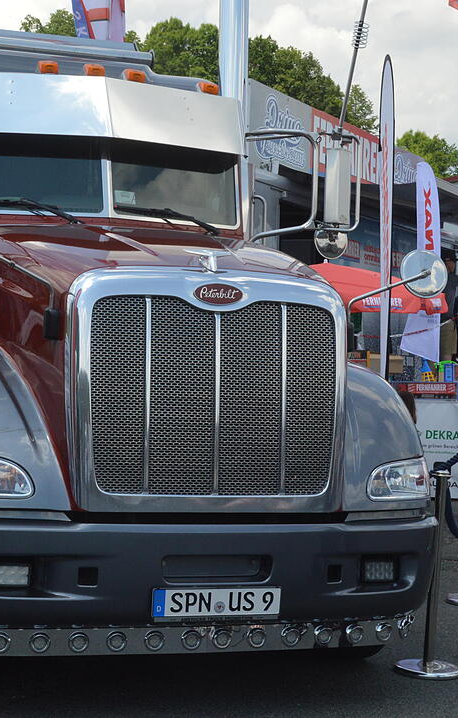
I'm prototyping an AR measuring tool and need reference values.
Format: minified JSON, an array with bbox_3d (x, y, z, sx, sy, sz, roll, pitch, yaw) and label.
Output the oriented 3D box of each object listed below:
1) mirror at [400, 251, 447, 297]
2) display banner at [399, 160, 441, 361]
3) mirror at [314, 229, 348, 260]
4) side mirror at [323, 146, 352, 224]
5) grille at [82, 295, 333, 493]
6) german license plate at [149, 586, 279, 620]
[{"bbox_3d":[0.854,-0.370,6.300,0.210,0.210,0.090,2,1,-12],"label":"mirror"},{"bbox_3d":[2.098,-1.057,15.600,0.650,2.200,0.060,1,1,-40],"label":"display banner"},{"bbox_3d":[0.591,-0.681,8.300,0.220,0.220,0.080,2,1,-28],"label":"mirror"},{"bbox_3d":[0.638,-1.007,8.420,0.180,0.460,0.110,2,0,-36],"label":"side mirror"},{"bbox_3d":[-0.071,0.147,5.745,1.010,0.800,0.100,2,-3,-18],"label":"grille"},{"bbox_3d":[-0.044,0.949,5.610,0.520,0.110,0.015,2,-6,-18],"label":"german license plate"}]

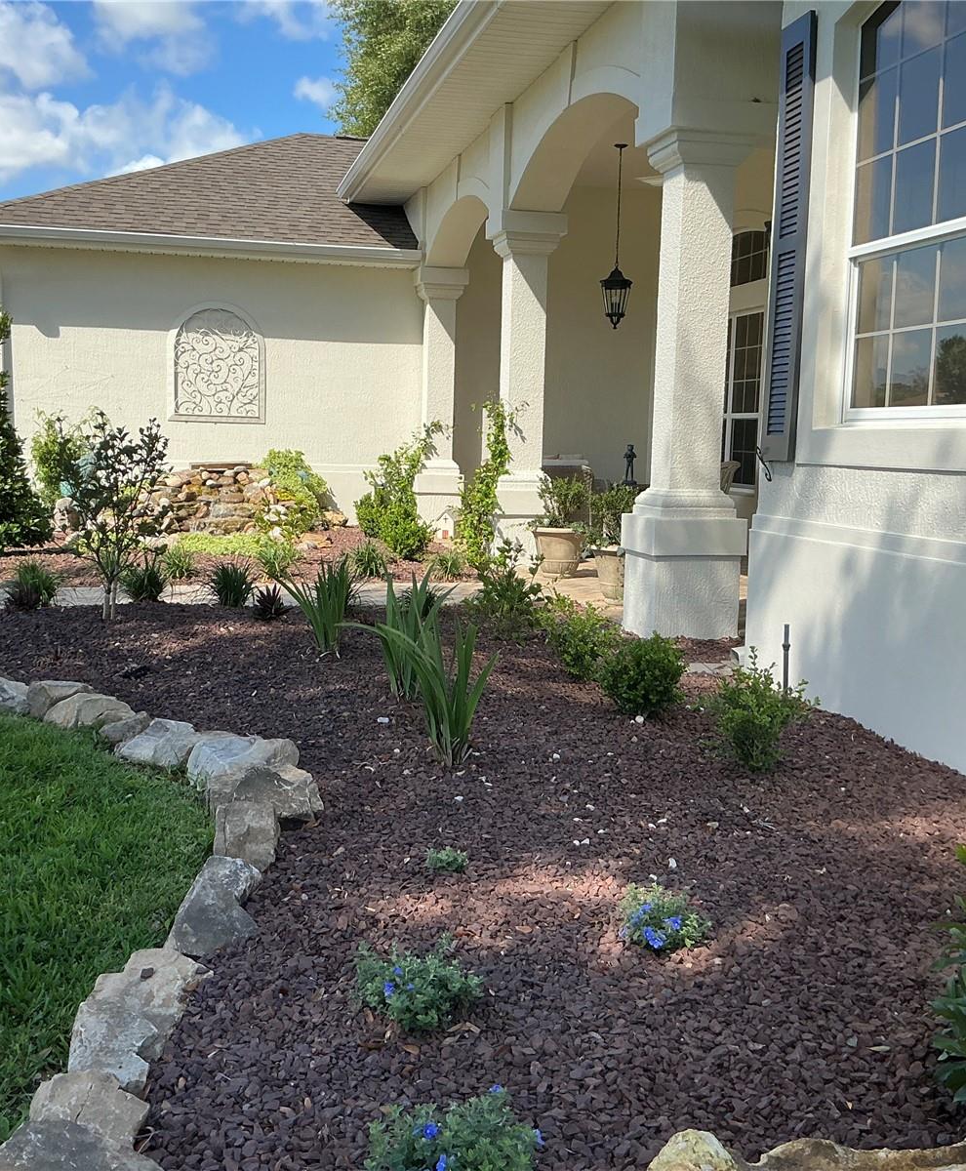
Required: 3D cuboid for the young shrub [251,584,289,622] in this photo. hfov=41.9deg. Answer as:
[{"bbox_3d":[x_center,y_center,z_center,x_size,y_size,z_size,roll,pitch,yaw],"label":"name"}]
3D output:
[{"bbox_3d":[-1.359,0.109,8.043,0.238,0.227,0.238,0,7,-10],"label":"young shrub"}]

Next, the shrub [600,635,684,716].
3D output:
[{"bbox_3d":[0.727,0.415,5.801,0.416,0.393,0.416,2,7,7],"label":"shrub"}]

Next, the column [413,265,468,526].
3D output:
[{"bbox_3d":[-0.470,-2.087,14.156,0.570,2.935,0.570,0,7,-14],"label":"column"}]

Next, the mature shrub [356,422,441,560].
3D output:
[{"bbox_3d":[-0.848,-0.994,12.790,0.850,1.275,0.762,0,7,-14],"label":"mature shrub"}]

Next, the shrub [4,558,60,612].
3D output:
[{"bbox_3d":[-2.952,-0.010,8.271,0.333,0.309,0.358,0,7,-14],"label":"shrub"}]

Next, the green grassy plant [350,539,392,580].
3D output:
[{"bbox_3d":[-0.796,-0.187,9.007,0.295,0.280,0.295,0,7,-14],"label":"green grassy plant"}]

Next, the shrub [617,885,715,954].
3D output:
[{"bbox_3d":[0.450,0.800,3.107,0.225,0.115,0.210,0,7,-14],"label":"shrub"}]

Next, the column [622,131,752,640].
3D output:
[{"bbox_3d":[1.245,-1.163,7.630,0.582,2.912,0.582,0,7,-14],"label":"column"}]

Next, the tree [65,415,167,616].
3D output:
[{"bbox_3d":[-2.271,-0.421,7.867,0.620,1.252,0.650,0,7,-14],"label":"tree"}]

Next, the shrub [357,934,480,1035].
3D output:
[{"bbox_3d":[-0.112,0.687,2.172,0.215,0.155,0.210,0,7,-14],"label":"shrub"}]

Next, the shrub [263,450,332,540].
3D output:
[{"bbox_3d":[-1.838,-0.916,12.396,0.660,0.860,0.600,0,7,-14],"label":"shrub"}]

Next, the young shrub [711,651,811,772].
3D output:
[{"bbox_3d":[1.024,0.450,4.622,0.340,0.391,0.330,0,7,-14],"label":"young shrub"}]

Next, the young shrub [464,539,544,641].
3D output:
[{"bbox_3d":[0.111,0.019,6.559,0.390,0.470,0.390,1,6,0],"label":"young shrub"}]

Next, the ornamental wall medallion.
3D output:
[{"bbox_3d":[-2.737,-2.285,12.999,0.940,1.190,0.060,0,7,-14],"label":"ornamental wall medallion"}]

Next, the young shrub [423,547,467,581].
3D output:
[{"bbox_3d":[-0.265,-0.159,9.141,0.310,0.240,0.310,0,7,-14],"label":"young shrub"}]

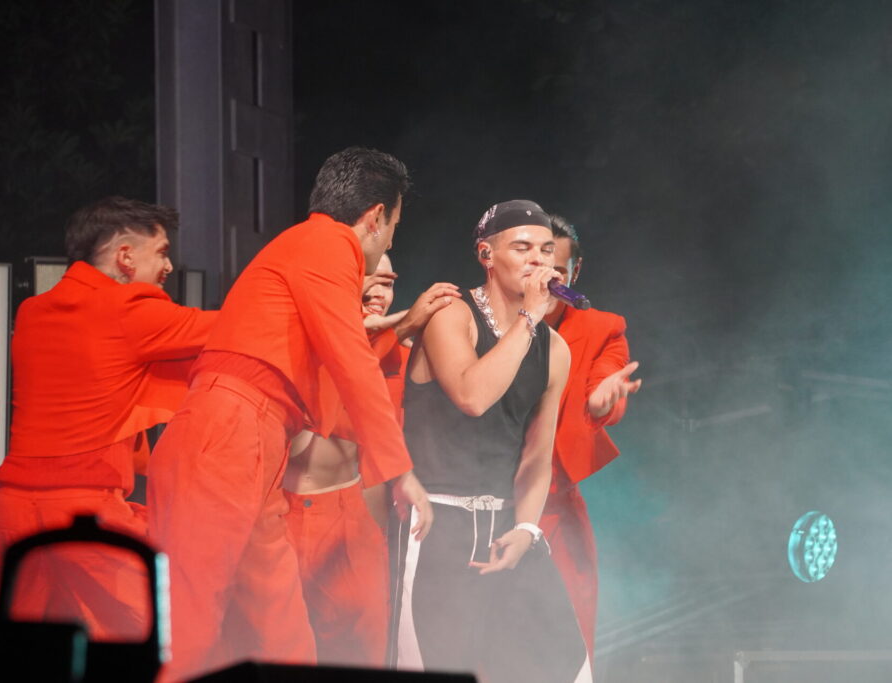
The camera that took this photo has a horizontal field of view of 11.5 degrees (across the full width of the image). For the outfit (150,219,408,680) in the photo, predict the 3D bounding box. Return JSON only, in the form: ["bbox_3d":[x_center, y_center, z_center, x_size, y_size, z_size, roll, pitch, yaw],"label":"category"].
[{"bbox_3d":[-0.379,0.482,10.100,0.640,1.530,0.600,1,-4,-22],"label":"outfit"}]

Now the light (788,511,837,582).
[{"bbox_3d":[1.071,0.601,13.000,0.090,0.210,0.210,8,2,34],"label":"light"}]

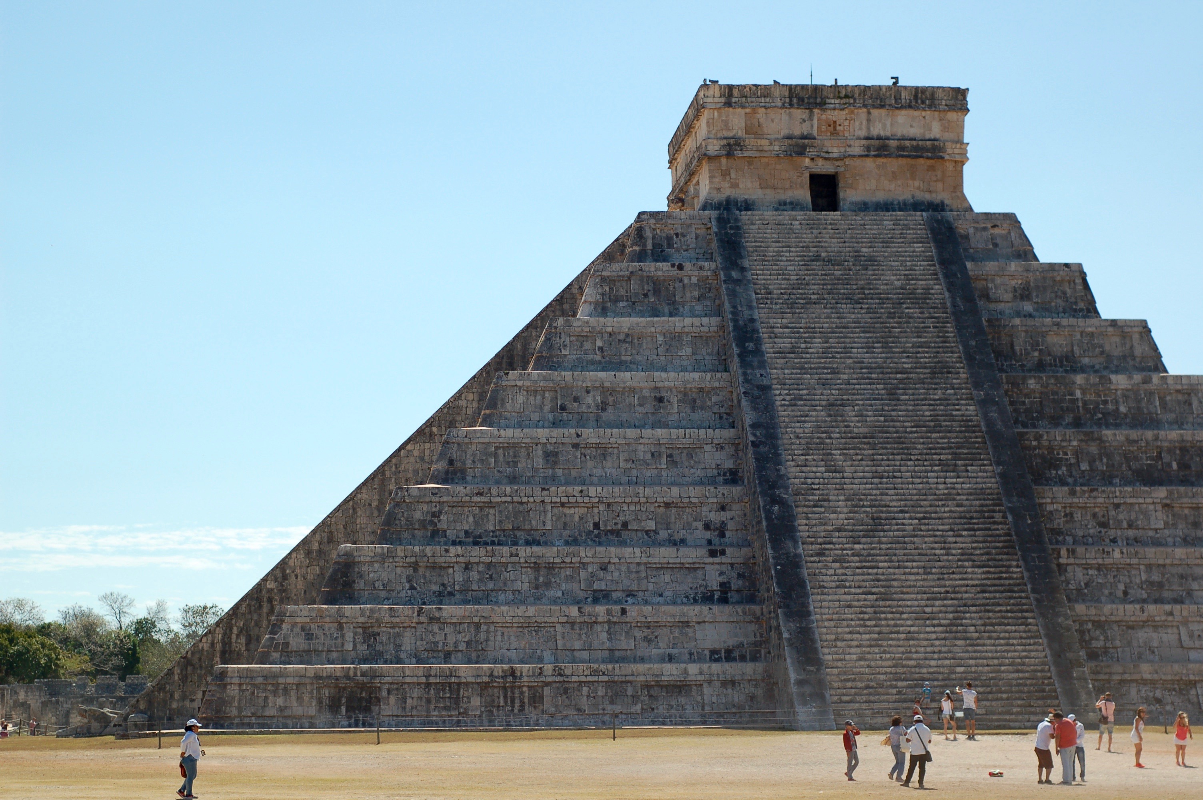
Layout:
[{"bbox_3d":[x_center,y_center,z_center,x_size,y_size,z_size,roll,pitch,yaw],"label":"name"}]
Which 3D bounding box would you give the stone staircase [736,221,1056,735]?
[{"bbox_3d":[11.711,1.510,103.567,8.630,23.150,23.850,0,-6,-4],"label":"stone staircase"}]

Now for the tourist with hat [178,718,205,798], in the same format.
[{"bbox_3d":[-8.612,7.517,52.500,0.560,1.650,0.500,-1,-6,6],"label":"tourist with hat"}]

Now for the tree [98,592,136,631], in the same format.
[{"bbox_3d":[-40.635,21.831,210.000,3.800,11.800,3.800,-1,-6,0],"label":"tree"}]

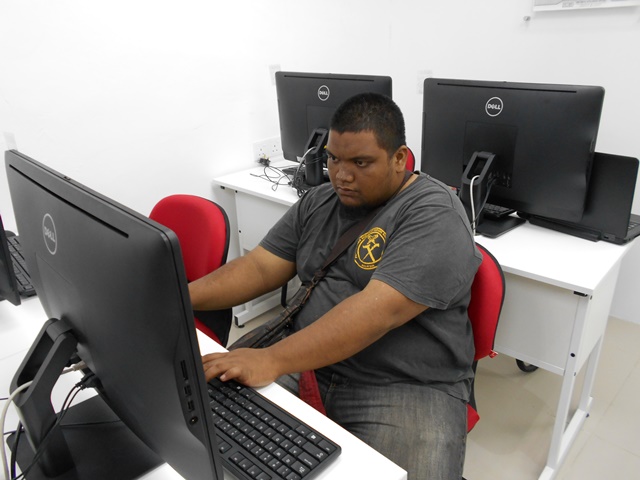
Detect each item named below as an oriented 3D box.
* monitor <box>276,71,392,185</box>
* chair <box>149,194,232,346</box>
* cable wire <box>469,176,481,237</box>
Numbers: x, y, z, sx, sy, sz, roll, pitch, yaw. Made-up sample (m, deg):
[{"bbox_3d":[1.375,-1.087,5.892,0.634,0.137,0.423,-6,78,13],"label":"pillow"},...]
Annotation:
[{"bbox_3d":[0.001,-0.417,1.900,0.570,0.430,0.200,17,31,38],"label":"monitor"},{"bbox_3d":[-0.556,0.342,1.547,0.540,0.860,0.560,15,30,35],"label":"chair"},{"bbox_3d":[0.465,-0.103,1.442,0.030,0.178,0.035,19,32,40],"label":"cable wire"}]

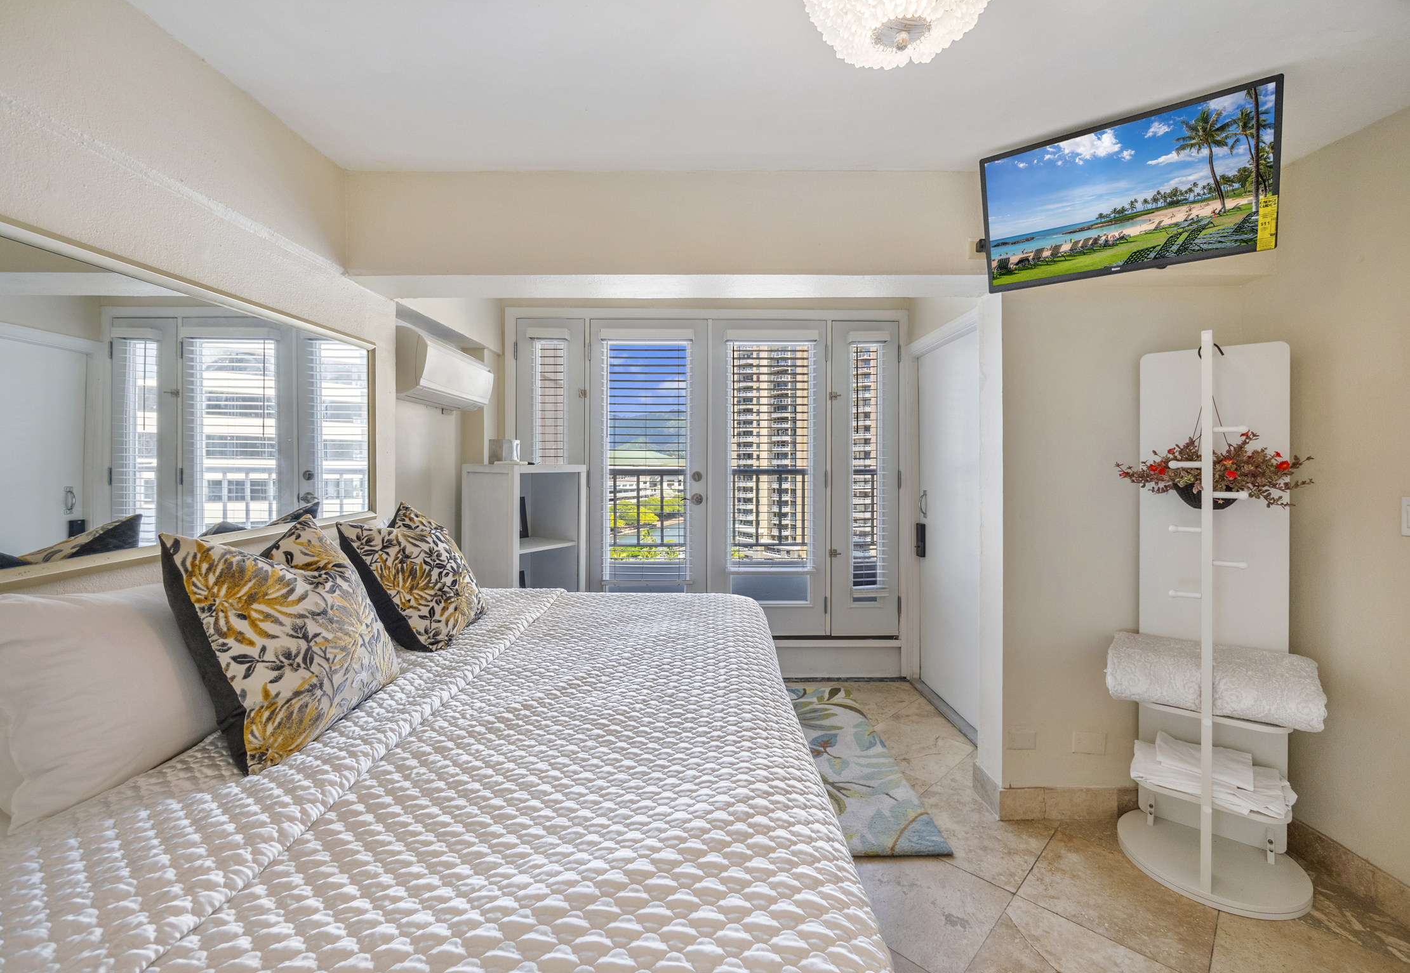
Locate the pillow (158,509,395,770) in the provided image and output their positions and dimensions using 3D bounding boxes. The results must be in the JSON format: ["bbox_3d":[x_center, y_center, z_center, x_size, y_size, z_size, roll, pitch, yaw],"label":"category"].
[{"bbox_3d":[-0.955,0.309,1.320,0.170,0.480,0.490,-24,2,-1],"label":"pillow"}]

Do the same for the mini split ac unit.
[{"bbox_3d":[-1.345,-0.560,2.930,0.215,0.295,0.810,0,2,-1],"label":"mini split ac unit"}]

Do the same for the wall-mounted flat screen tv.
[{"bbox_3d":[1.288,-0.896,1.792,0.730,0.435,0.070,-1,17,36],"label":"wall-mounted flat screen tv"}]

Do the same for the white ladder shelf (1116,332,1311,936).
[{"bbox_3d":[1.722,0.408,1.930,0.490,1.800,0.410,1,2,35],"label":"white ladder shelf"}]

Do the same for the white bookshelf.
[{"bbox_3d":[-0.995,0.560,3.178,0.415,1.350,0.515,1,2,32],"label":"white bookshelf"}]

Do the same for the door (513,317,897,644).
[{"bbox_3d":[0.018,-0.050,3.660,2.460,2.050,0.080,0,2,-1],"label":"door"}]

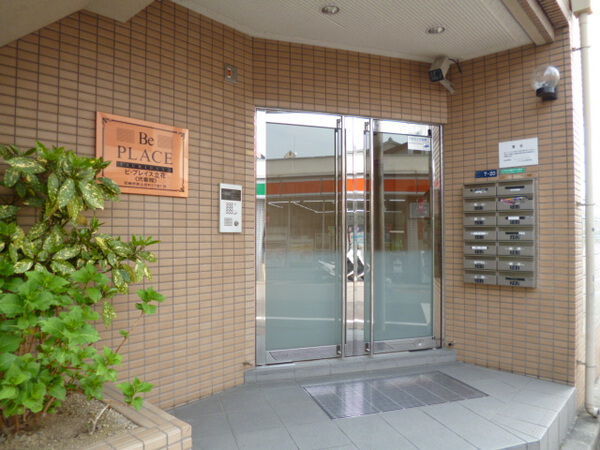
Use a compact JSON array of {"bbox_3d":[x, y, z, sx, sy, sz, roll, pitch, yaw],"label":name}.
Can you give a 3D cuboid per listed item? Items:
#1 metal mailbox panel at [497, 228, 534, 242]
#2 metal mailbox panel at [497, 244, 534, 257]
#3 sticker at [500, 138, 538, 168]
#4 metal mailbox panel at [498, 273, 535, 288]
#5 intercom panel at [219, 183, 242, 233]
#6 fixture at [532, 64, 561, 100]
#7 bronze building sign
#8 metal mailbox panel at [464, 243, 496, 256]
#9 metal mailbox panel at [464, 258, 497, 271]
[{"bbox_3d":[1.732,0.073,3.344,0.270,0.109,0.030,-1,-2,41],"label":"metal mailbox panel"},{"bbox_3d":[1.719,0.192,3.308,0.262,0.117,0.050,-1,-2,41],"label":"metal mailbox panel"},{"bbox_3d":[1.769,-0.582,3.371,0.283,0.213,0.010,-1,-2,41],"label":"sticker"},{"bbox_3d":[1.719,0.431,3.302,0.262,0.117,0.050,-1,-2,41],"label":"metal mailbox panel"},{"bbox_3d":[-0.513,-0.121,3.041,0.030,0.349,0.204,-1,-2,43],"label":"intercom panel"},{"bbox_3d":[1.869,-1.079,3.154,0.185,0.254,0.215,-1,-2,41],"label":"fixture"},{"bbox_3d":[-0.956,-0.412,2.572,0.020,0.455,0.588,-1,-2,43],"label":"bronze building sign"},{"bbox_3d":[1.520,0.197,3.483,0.262,0.117,0.050,-1,-2,41],"label":"metal mailbox panel"},{"bbox_3d":[1.526,0.326,3.519,0.262,0.112,0.030,-1,-2,41],"label":"metal mailbox panel"}]

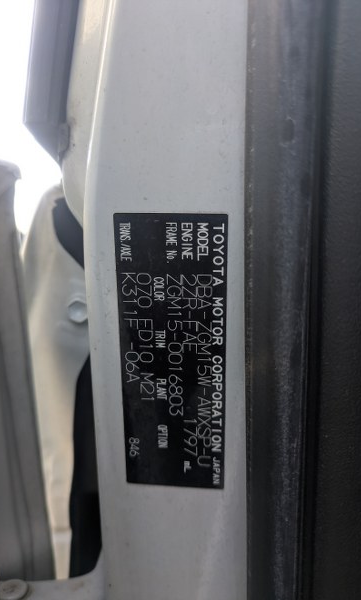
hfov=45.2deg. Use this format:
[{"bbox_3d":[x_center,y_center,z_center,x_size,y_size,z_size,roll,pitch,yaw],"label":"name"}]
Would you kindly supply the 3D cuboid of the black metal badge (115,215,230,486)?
[{"bbox_3d":[-0.003,0.023,0.163,0.040,0.109,0.002,1,15,7],"label":"black metal badge"}]

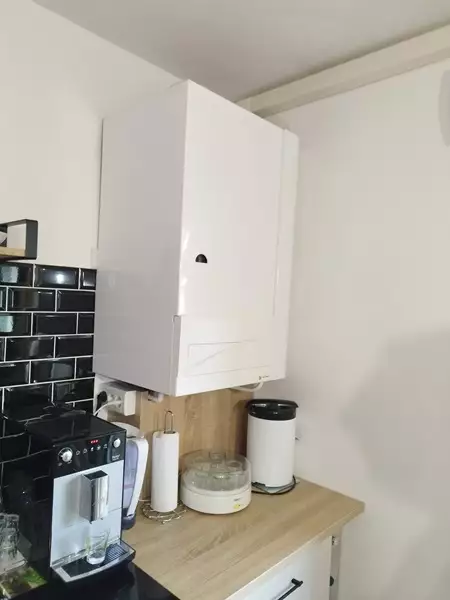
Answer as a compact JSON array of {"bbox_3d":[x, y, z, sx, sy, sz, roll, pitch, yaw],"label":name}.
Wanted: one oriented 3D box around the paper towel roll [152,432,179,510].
[{"bbox_3d":[-0.185,0.535,1.307,0.083,0.229,0.083,3,0,0],"label":"paper towel roll"}]

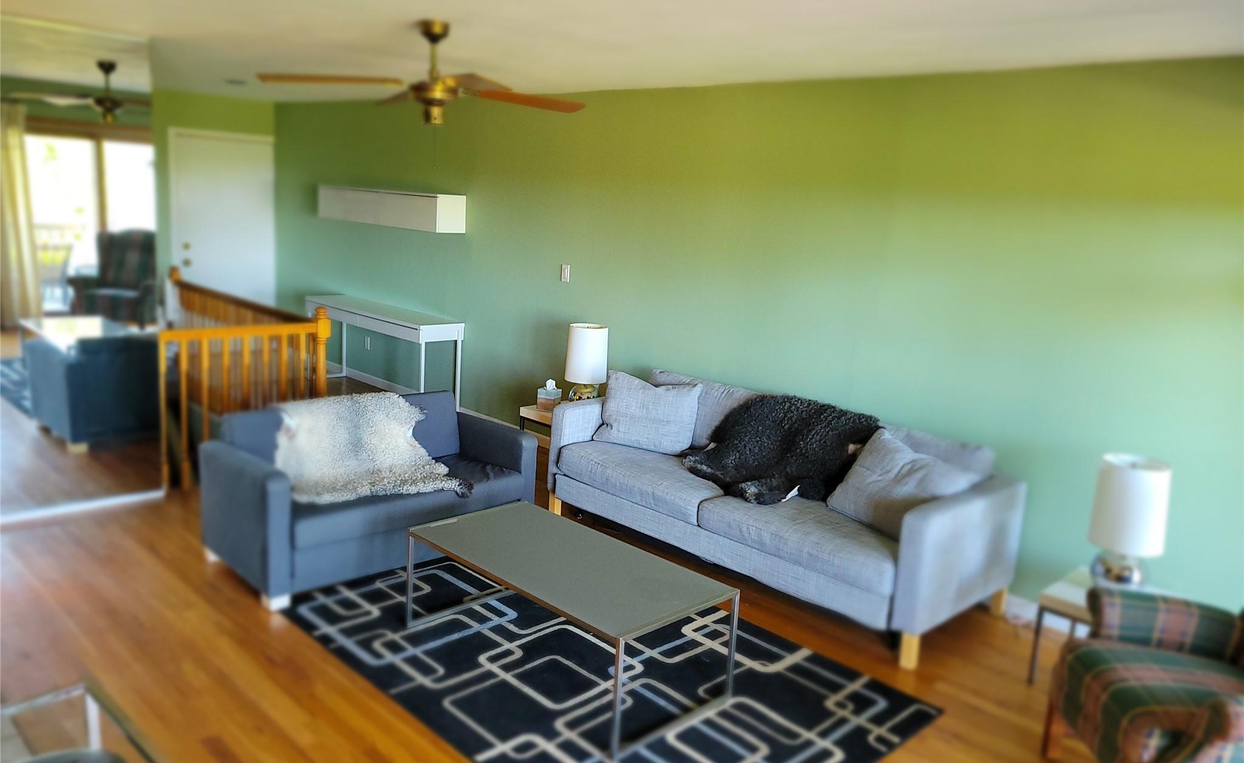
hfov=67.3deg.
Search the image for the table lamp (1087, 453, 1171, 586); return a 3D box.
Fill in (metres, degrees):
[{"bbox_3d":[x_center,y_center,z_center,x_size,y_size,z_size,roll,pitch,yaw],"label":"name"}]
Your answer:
[{"bbox_3d":[1.962,0.546,3.627,0.265,0.485,0.265,14,15,43],"label":"table lamp"}]

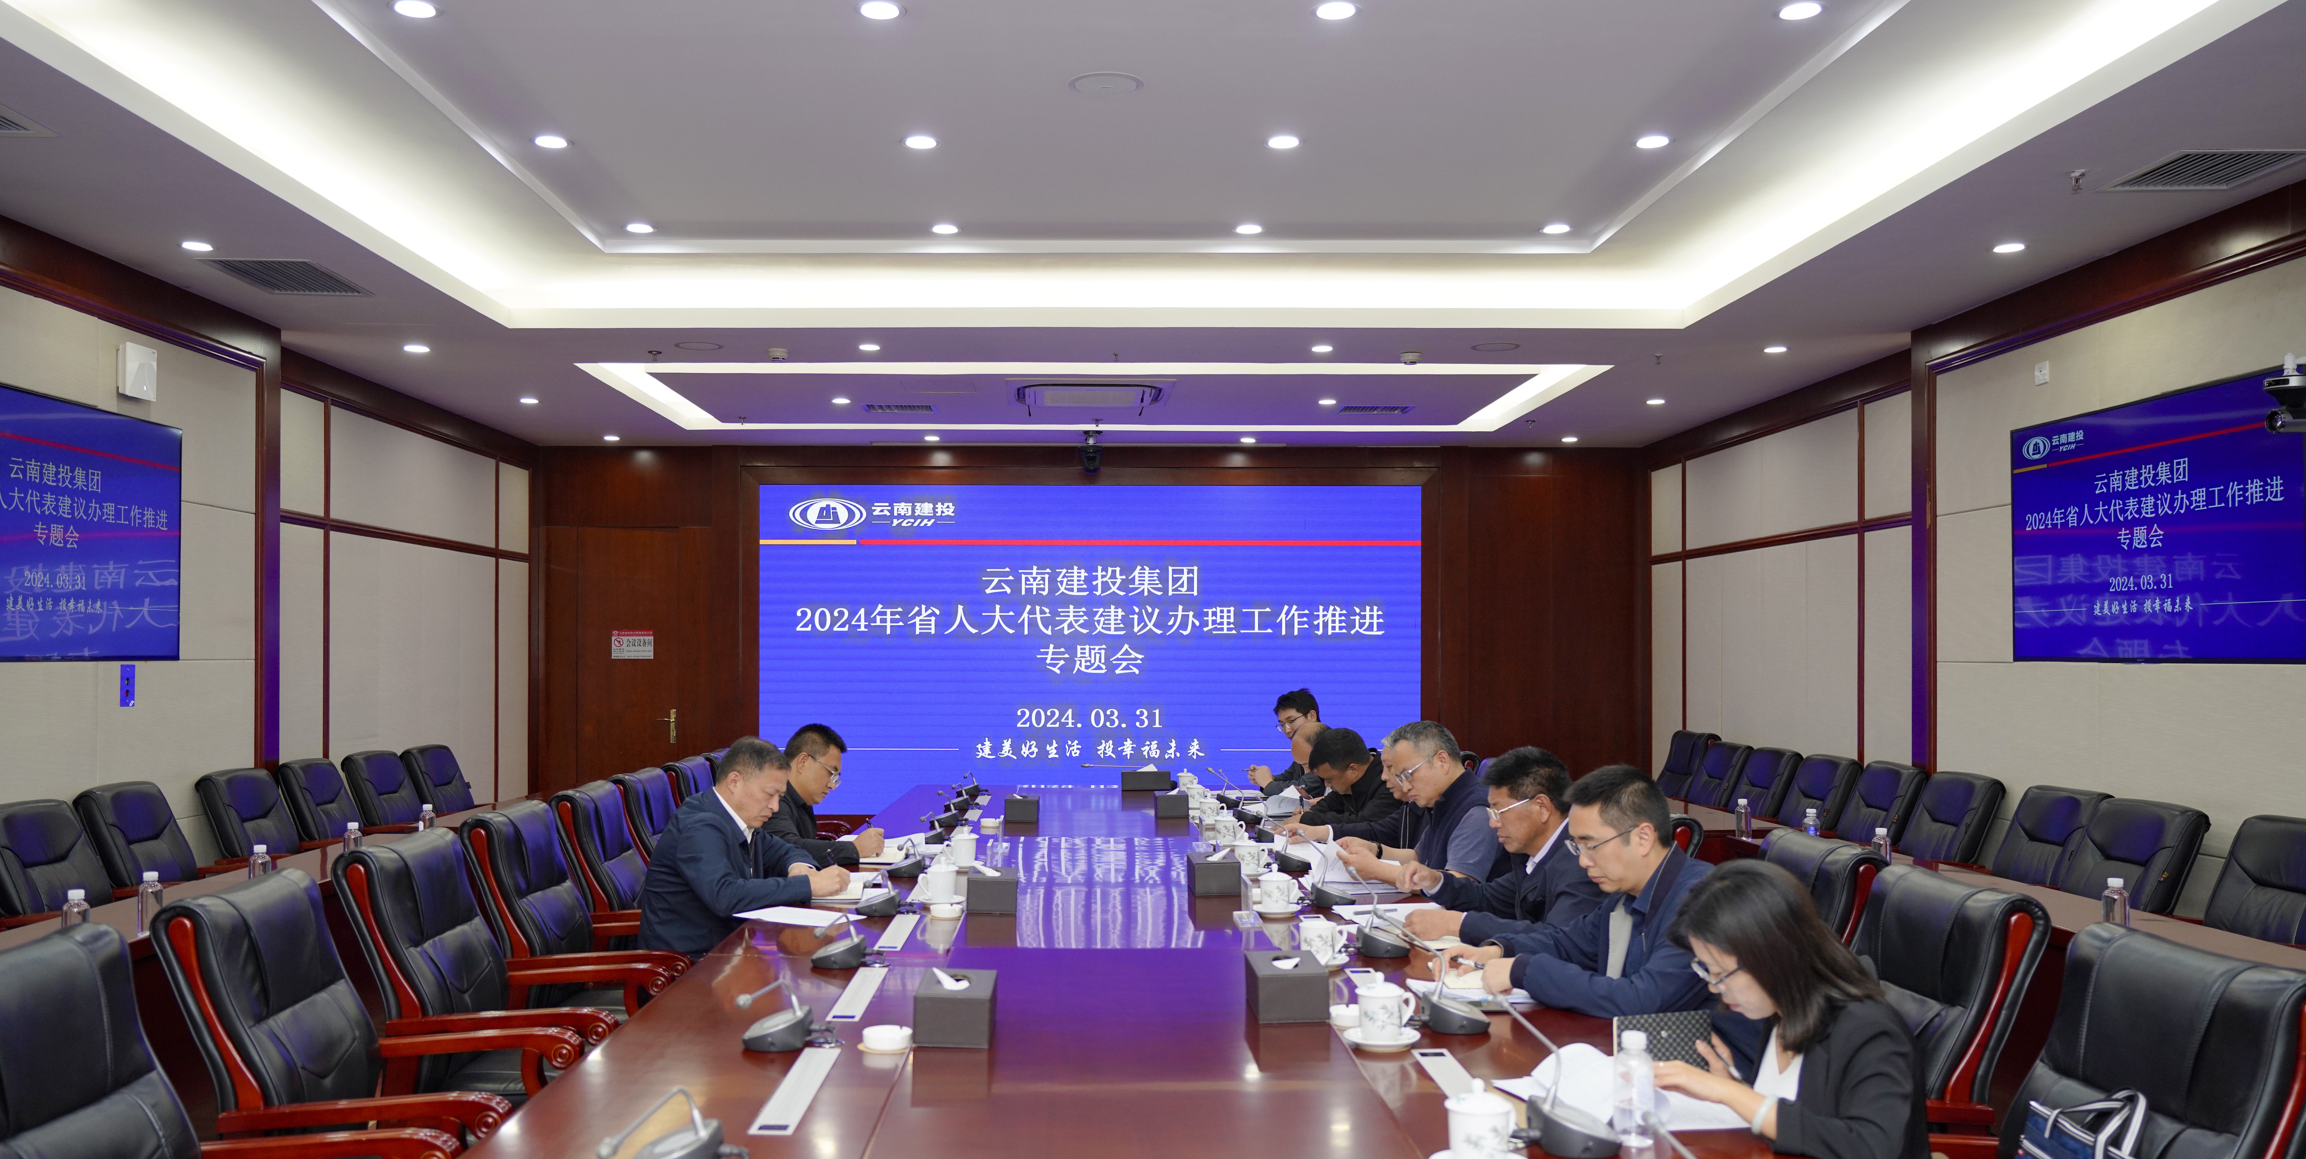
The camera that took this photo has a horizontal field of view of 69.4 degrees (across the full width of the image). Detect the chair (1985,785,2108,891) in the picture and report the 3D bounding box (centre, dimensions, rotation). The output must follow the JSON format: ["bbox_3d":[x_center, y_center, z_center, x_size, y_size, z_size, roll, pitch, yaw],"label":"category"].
[{"bbox_3d":[3.168,1.293,6.200,0.650,1.000,0.590,0,-2,-5],"label":"chair"}]

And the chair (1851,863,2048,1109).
[{"bbox_3d":[1.307,1.136,3.360,0.680,1.060,0.610,0,-2,-1],"label":"chair"}]

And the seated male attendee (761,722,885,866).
[{"bbox_3d":[-1.319,1.158,6.142,0.720,1.270,0.550,0,-2,-1],"label":"seated male attendee"}]

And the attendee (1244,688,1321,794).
[{"bbox_3d":[0.749,1.211,8.150,0.680,1.330,0.530,0,-2,-6],"label":"attendee"}]

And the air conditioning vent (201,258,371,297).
[{"bbox_3d":[-3.572,-1.252,6.850,0.460,0.040,0.670,0,-2,0],"label":"air conditioning vent"}]

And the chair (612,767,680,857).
[{"bbox_3d":[-1.649,1.271,6.360,0.680,1.060,0.610,0,-2,-1],"label":"chair"}]

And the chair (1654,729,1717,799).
[{"bbox_3d":[2.901,1.413,9.653,0.660,1.060,0.640,0,-2,-4],"label":"chair"}]

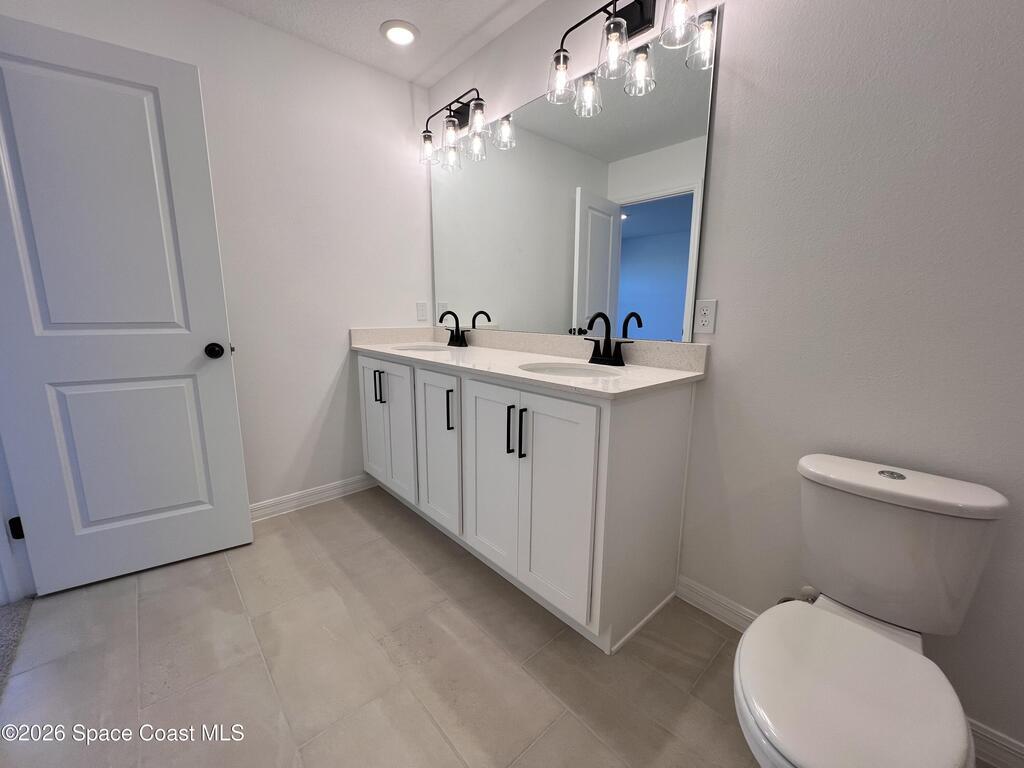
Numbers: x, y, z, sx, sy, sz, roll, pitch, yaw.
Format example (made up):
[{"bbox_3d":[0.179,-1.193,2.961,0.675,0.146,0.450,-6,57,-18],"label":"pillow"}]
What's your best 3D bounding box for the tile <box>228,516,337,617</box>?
[{"bbox_3d":[-1.061,0.815,1.728,0.296,0.010,0.595,-9,14,-43],"label":"tile"}]

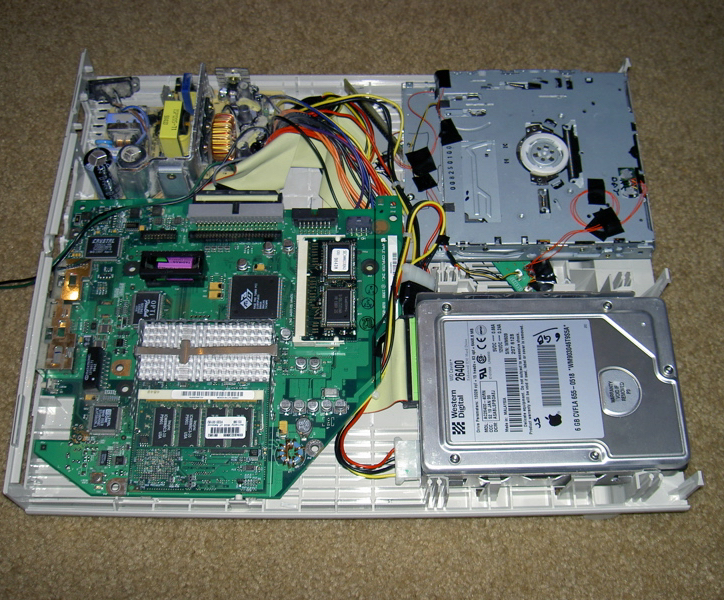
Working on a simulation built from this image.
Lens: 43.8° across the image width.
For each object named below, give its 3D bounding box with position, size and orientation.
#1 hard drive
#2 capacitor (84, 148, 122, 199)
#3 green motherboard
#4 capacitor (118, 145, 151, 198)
[{"bbox_3d":[0.106,0.051,0.523,0.147,0.025,0.102,-1,65,0],"label":"hard drive"},{"bbox_3d":[-0.166,-0.081,0.584,0.018,0.040,0.018,-1,65,0],"label":"capacitor"},{"bbox_3d":[-0.080,0.017,0.521,0.210,0.028,0.190,-1,65,0],"label":"green motherboard"},{"bbox_3d":[-0.144,-0.082,0.585,0.018,0.040,0.018,-1,65,0],"label":"capacitor"}]

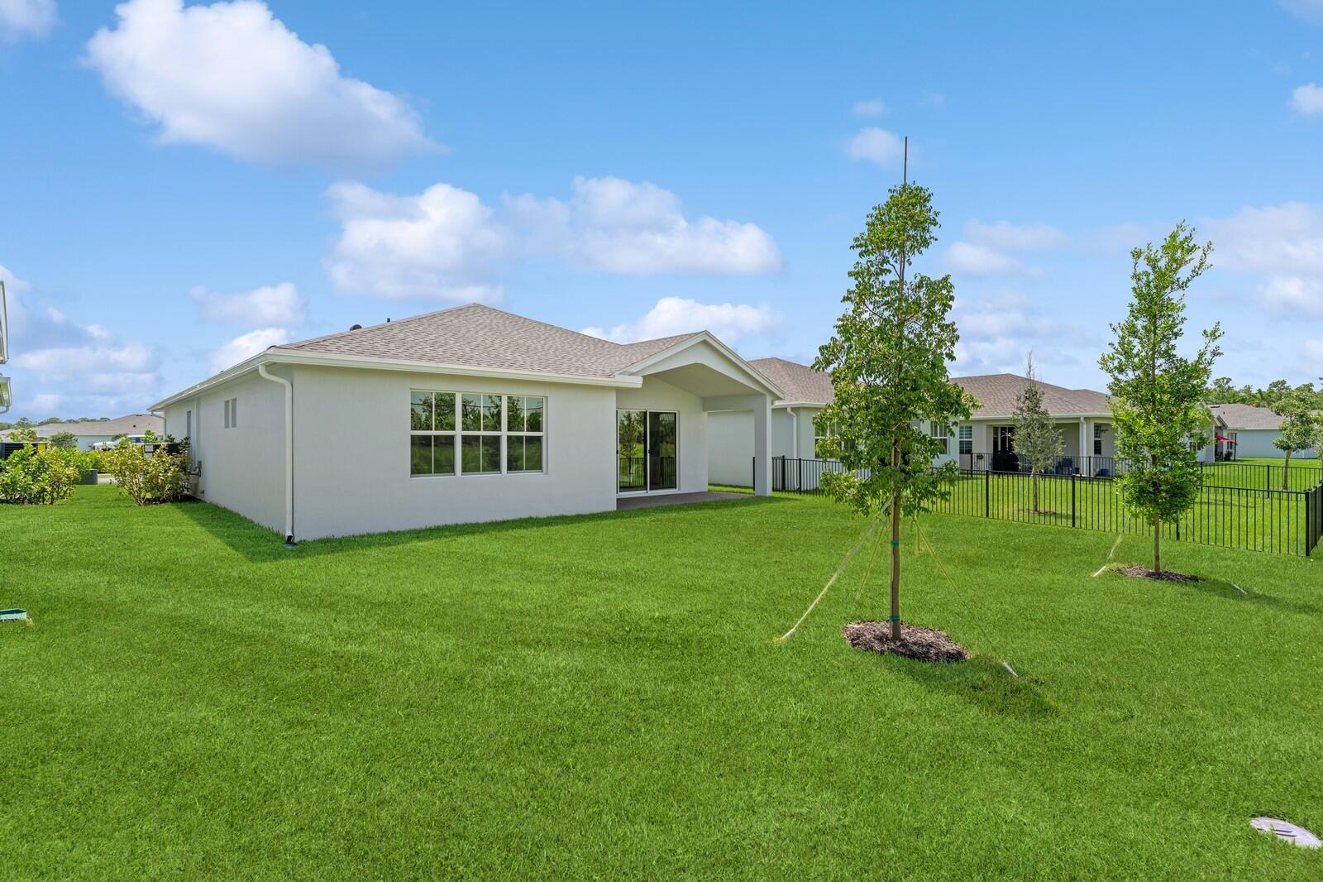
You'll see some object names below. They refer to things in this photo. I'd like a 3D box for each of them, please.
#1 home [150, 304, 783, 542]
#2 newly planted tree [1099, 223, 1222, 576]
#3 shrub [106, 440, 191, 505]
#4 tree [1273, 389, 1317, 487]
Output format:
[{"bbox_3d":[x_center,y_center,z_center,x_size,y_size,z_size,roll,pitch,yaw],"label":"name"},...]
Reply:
[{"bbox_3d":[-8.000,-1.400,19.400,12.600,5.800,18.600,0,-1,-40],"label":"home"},{"bbox_3d":[7.650,-0.630,9.000,1.600,5.300,1.600,0,0,0],"label":"newly planted tree"},{"bbox_3d":[-13.500,0.830,15.600,1.900,1.700,1.600,0,-1,-40],"label":"shrub"},{"bbox_3d":[28.000,-0.100,26.000,1.700,4.350,1.700,0,0,0],"label":"tree"}]

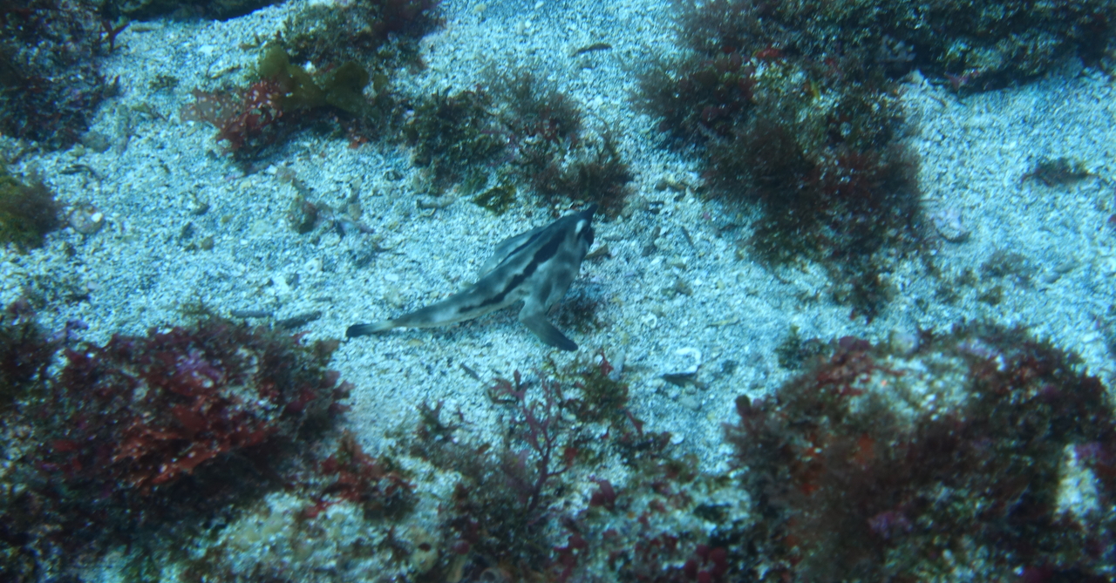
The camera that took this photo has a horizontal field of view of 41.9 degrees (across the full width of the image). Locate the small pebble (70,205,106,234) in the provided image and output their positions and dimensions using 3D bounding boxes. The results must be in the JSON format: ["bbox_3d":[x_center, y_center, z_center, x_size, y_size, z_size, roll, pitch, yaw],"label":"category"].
[{"bbox_3d":[-0.458,-0.070,1.418,0.033,0.018,0.027,0,45,0],"label":"small pebble"}]

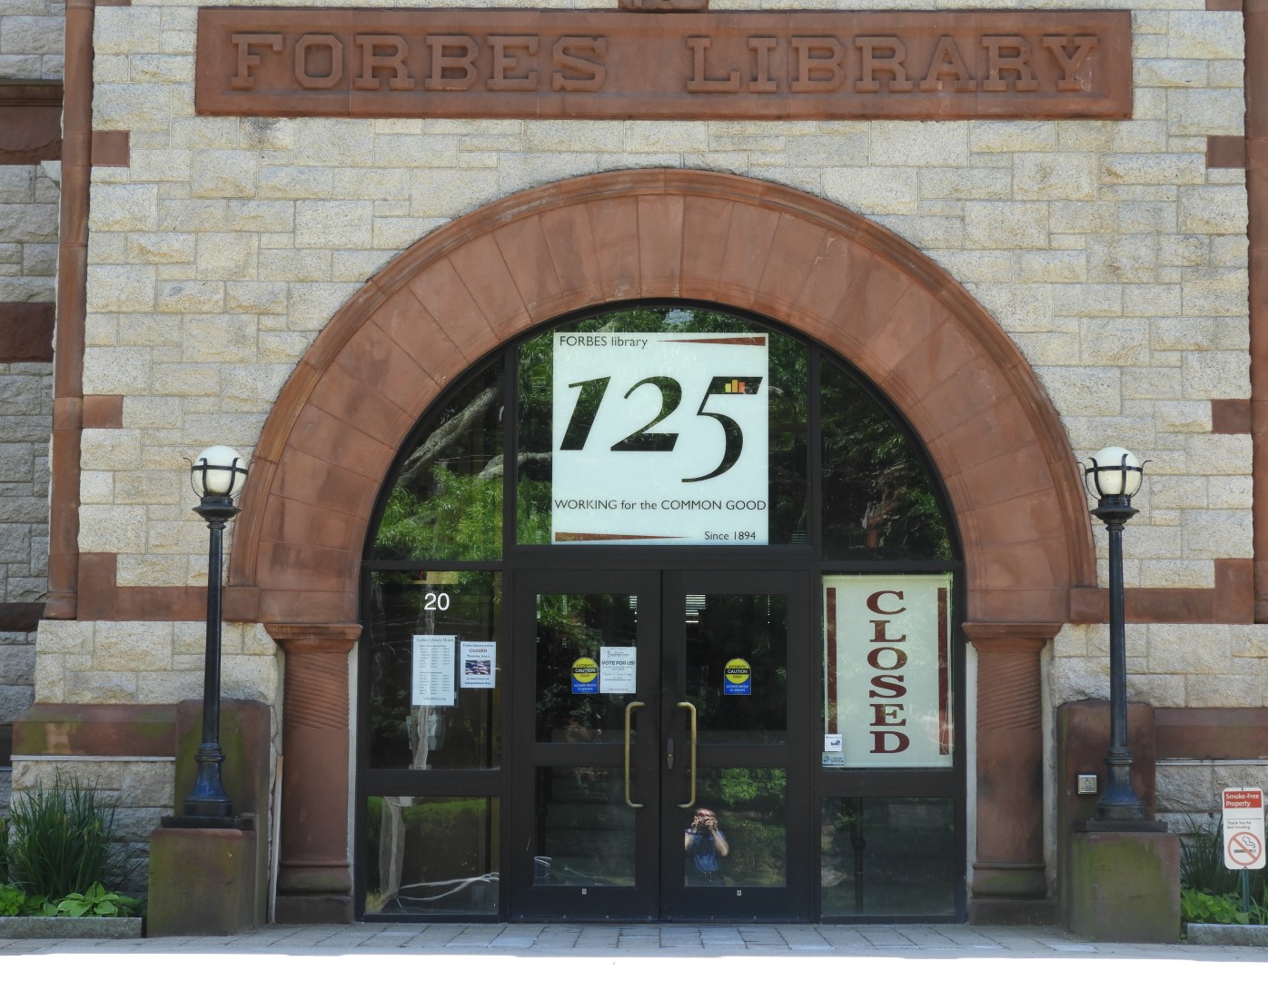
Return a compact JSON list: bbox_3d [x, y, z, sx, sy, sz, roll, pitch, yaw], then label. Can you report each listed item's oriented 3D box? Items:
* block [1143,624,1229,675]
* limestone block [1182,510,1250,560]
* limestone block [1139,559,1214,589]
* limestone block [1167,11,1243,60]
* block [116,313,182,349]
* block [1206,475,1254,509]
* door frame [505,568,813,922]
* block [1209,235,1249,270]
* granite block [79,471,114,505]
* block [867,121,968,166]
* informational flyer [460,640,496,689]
[{"bbox_3d":[3.288,0.955,18.029,0.508,0.315,0.250,0,-7,1],"label":"block"},{"bbox_3d":[3.452,0.266,17.969,0.400,0.282,0.200,0,-6,1],"label":"limestone block"},{"bbox_3d":[3.236,0.507,18.093,0.444,0.177,0.200,0,-7,0],"label":"limestone block"},{"bbox_3d":[3.443,-2.734,18.292,0.461,0.303,0.200,0,-6,1],"label":"limestone block"},{"bbox_3d":[-2.910,-0.947,18.254,0.379,0.214,0.200,0,-6,1],"label":"block"},{"bbox_3d":[3.574,0.025,18.235,0.275,0.204,0.250,0,-7,1],"label":"block"},{"bbox_3d":[0.154,1.533,18.296,1.824,2.115,0.100,0,-7,1],"label":"door frame"},{"bbox_3d":[3.601,-1.425,18.405,0.241,0.214,0.250,0,-7,1],"label":"block"},{"bbox_3d":[-3.200,-0.009,18.081,0.201,0.202,0.200,0,-6,1],"label":"granite block"},{"bbox_3d":[1.711,-2.079,18.269,0.598,0.266,0.200,0,-6,1],"label":"block"},{"bbox_3d":[-0.937,1.053,18.238,0.216,0.279,0.004,0,-6,1],"label":"informational flyer"}]

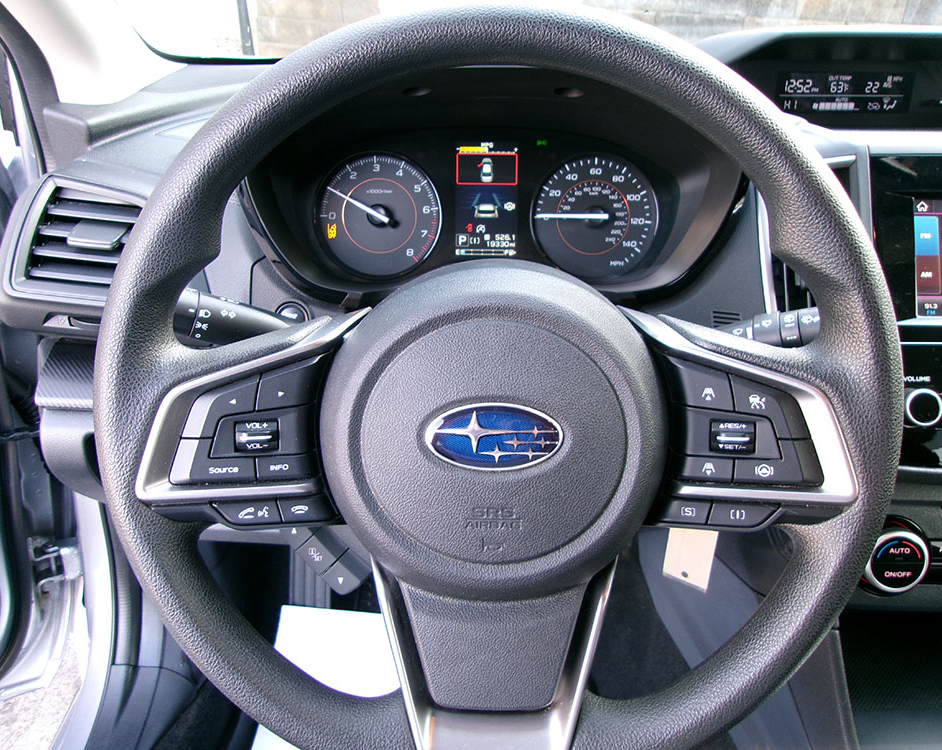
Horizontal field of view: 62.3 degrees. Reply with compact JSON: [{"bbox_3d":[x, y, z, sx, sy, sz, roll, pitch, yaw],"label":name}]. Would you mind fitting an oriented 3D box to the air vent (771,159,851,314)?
[{"bbox_3d":[0.239,-0.093,0.548,0.062,0.112,0.032,0,3,0],"label":"air vent"}]

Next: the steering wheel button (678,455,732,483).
[{"bbox_3d":[0.111,0.045,0.370,0.028,0.013,0.010,0,7,0],"label":"steering wheel button"}]

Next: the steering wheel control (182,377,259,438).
[{"bbox_3d":[-0.118,0.015,0.366,0.037,0.029,0.010,0,7,0],"label":"steering wheel control"}]

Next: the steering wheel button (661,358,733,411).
[{"bbox_3d":[0.108,0.004,0.371,0.034,0.025,0.010,0,7,0],"label":"steering wheel button"}]

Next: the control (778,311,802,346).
[{"bbox_3d":[0.177,-0.025,0.433,0.013,0.021,0.021,-8,3,6],"label":"control"}]

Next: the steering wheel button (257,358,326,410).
[{"bbox_3d":[-0.084,0.004,0.365,0.032,0.025,0.012,0,7,0],"label":"steering wheel button"}]

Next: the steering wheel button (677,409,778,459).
[{"bbox_3d":[0.121,0.028,0.368,0.048,0.024,0.012,0,7,0],"label":"steering wheel button"}]

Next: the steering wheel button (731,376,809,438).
[{"bbox_3d":[0.142,0.015,0.372,0.037,0.029,0.010,0,7,0],"label":"steering wheel button"}]

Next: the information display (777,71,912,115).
[{"bbox_3d":[0.318,-0.241,0.665,0.114,0.036,0.012,0,14,0],"label":"information display"}]

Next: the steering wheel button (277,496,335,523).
[{"bbox_3d":[-0.080,0.065,0.377,0.028,0.013,0.010,0,7,0],"label":"steering wheel button"}]

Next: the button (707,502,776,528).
[{"bbox_3d":[0.132,0.068,0.383,0.034,0.013,0.010,0,7,0],"label":"button"}]

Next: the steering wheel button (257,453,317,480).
[{"bbox_3d":[-0.087,0.043,0.370,0.028,0.014,0.010,0,7,0],"label":"steering wheel button"}]

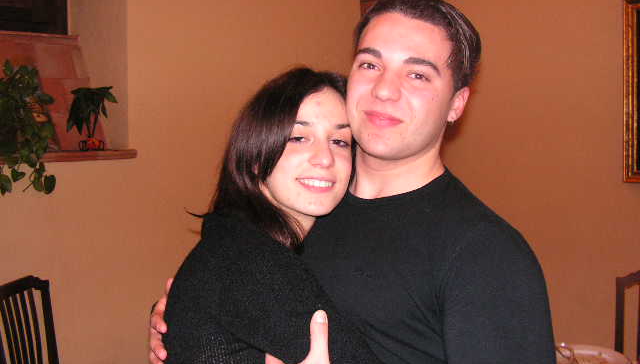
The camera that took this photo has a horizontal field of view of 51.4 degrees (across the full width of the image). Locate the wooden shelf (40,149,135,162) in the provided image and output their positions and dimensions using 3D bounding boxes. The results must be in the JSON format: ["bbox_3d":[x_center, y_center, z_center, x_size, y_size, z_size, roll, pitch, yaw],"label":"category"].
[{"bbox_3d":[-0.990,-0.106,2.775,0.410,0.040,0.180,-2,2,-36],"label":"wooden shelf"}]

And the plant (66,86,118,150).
[{"bbox_3d":[-0.954,-0.266,2.790,0.190,0.262,0.180,-2,2,-36],"label":"plant"}]

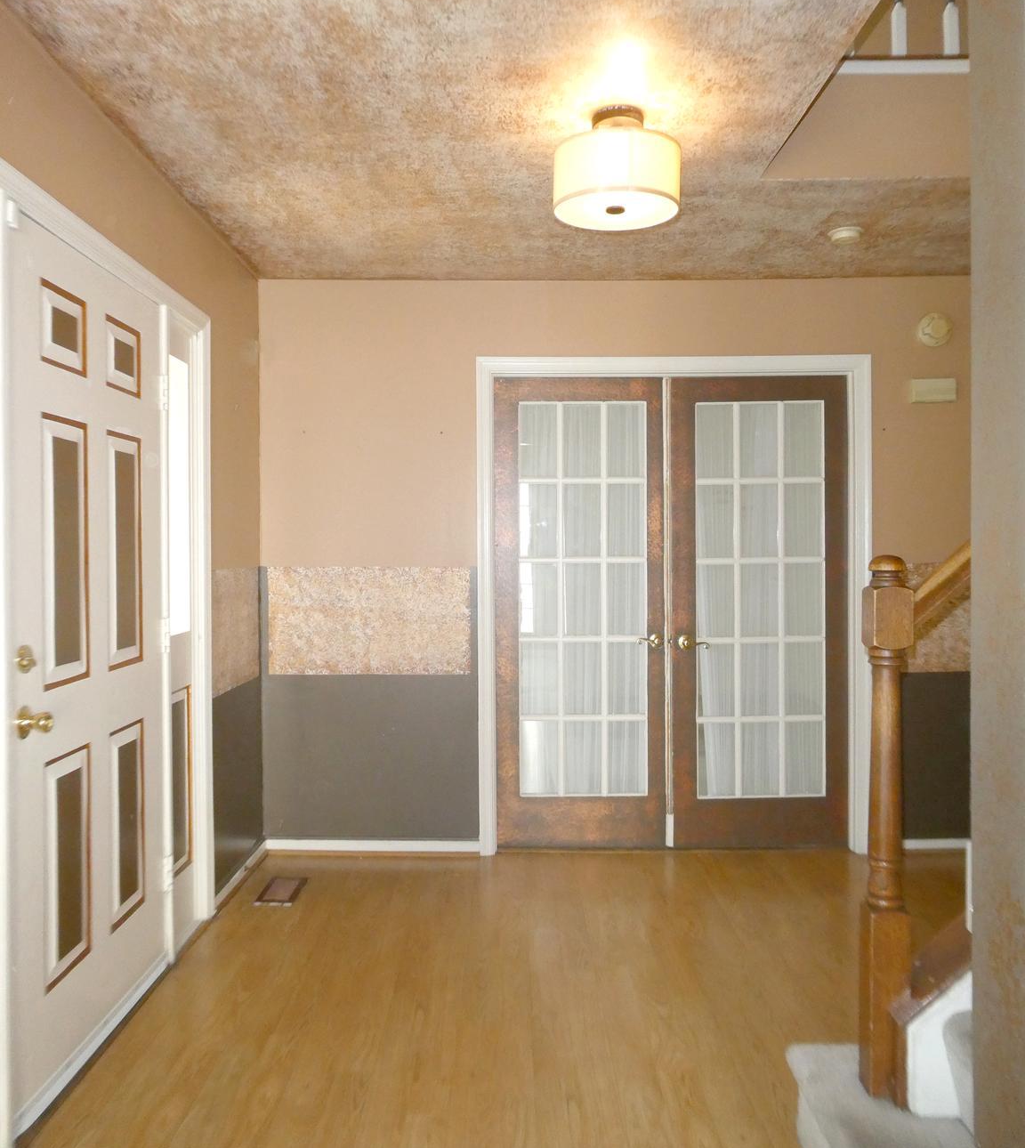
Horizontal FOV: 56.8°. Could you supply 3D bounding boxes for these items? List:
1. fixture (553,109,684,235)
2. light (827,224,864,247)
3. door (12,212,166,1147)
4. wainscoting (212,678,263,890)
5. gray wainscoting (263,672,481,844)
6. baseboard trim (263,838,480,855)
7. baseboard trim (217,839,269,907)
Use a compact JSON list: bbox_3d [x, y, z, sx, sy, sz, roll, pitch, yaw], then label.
[{"bbox_3d":[0.284,-1.104,2.560,0.340,0.250,0.340,0,1,0],"label":"fixture"},{"bbox_3d":[1.223,-1.233,3.479,0.130,0.038,0.130,0,1,0],"label":"light"},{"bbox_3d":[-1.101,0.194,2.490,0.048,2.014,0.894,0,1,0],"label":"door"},{"bbox_3d":[-1.073,0.799,3.753,0.020,0.717,0.660,0,1,0],"label":"wainscoting"},{"bbox_3d":[-0.607,0.788,4.081,0.928,0.717,0.020,0,1,0],"label":"gray wainscoting"},{"bbox_3d":[-0.606,1.177,4.080,0.928,0.065,0.018,0,1,0],"label":"baseboard trim"},{"bbox_3d":[-1.062,1.188,3.761,0.018,0.061,0.660,0,1,0],"label":"baseboard trim"}]

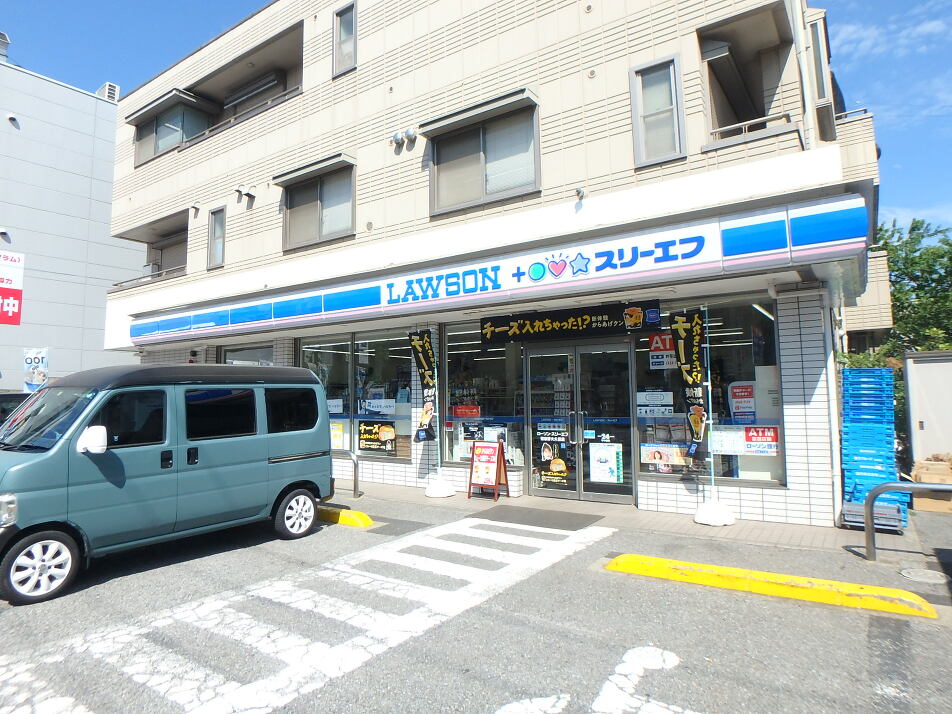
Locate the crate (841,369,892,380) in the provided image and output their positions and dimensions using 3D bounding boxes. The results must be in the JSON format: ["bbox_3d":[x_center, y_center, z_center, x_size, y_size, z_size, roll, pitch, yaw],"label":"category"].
[{"bbox_3d":[4.763,0.223,7.036,0.484,0.136,0.500,-4,-6,33],"label":"crate"}]

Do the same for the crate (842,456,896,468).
[{"bbox_3d":[4.741,1.251,6.974,0.515,0.133,0.500,-4,-6,33],"label":"crate"}]

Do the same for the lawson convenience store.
[{"bbox_3d":[0.326,0.792,13.236,14.394,3.523,9.000,-4,-6,33],"label":"lawson convenience store"}]

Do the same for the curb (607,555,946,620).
[{"bbox_3d":[2.188,1.784,4.637,2.344,0.115,0.175,-4,-6,33],"label":"curb"}]

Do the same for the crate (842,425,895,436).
[{"bbox_3d":[4.748,0.880,6.997,0.502,0.134,0.500,-4,-6,33],"label":"crate"}]

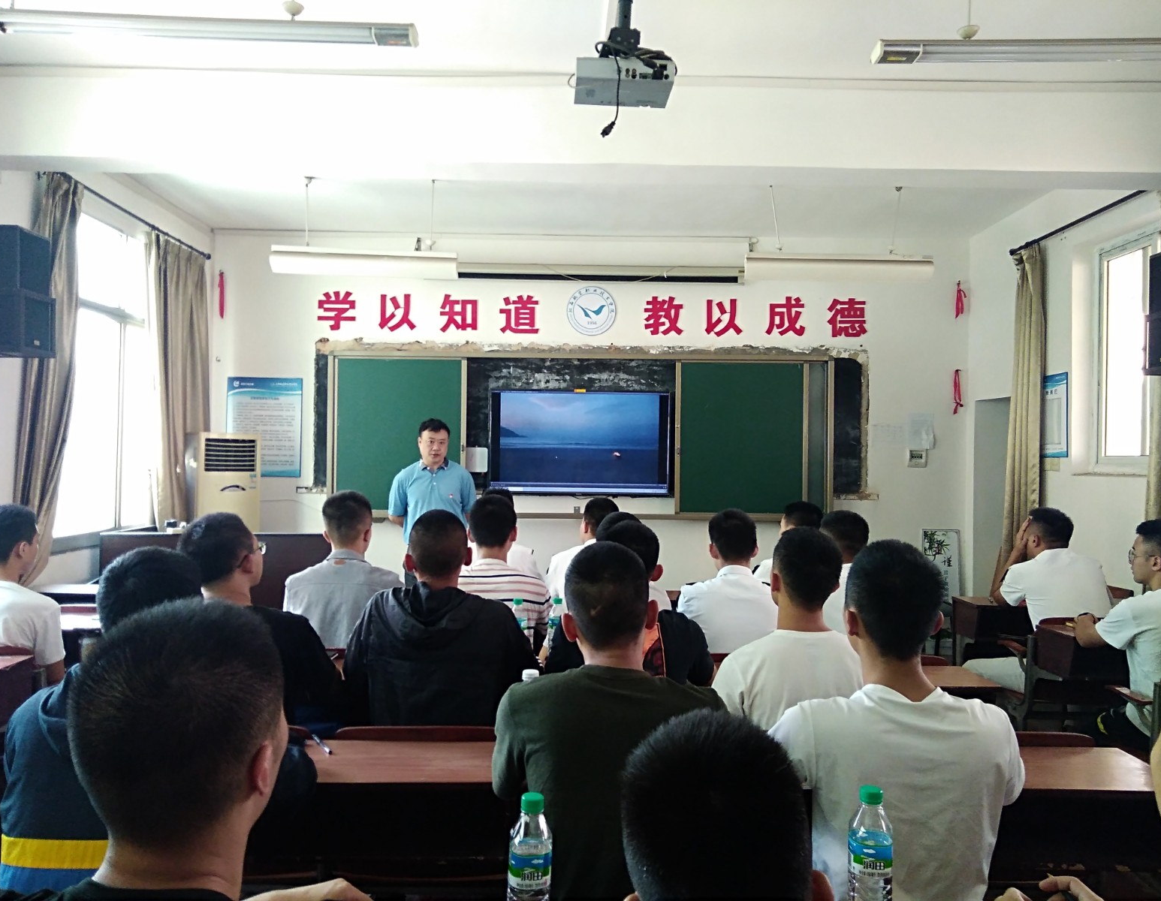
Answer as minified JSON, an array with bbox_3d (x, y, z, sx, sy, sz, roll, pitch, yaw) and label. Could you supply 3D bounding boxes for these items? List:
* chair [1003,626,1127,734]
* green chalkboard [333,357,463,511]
[{"bbox_3d":[2.305,1.143,4.431,0.580,0.800,0.680,1,-1,-1],"label":"chair"},{"bbox_3d":[-1.429,-0.118,7.649,1.036,1.221,0.040,1,-1,-1],"label":"green chalkboard"}]

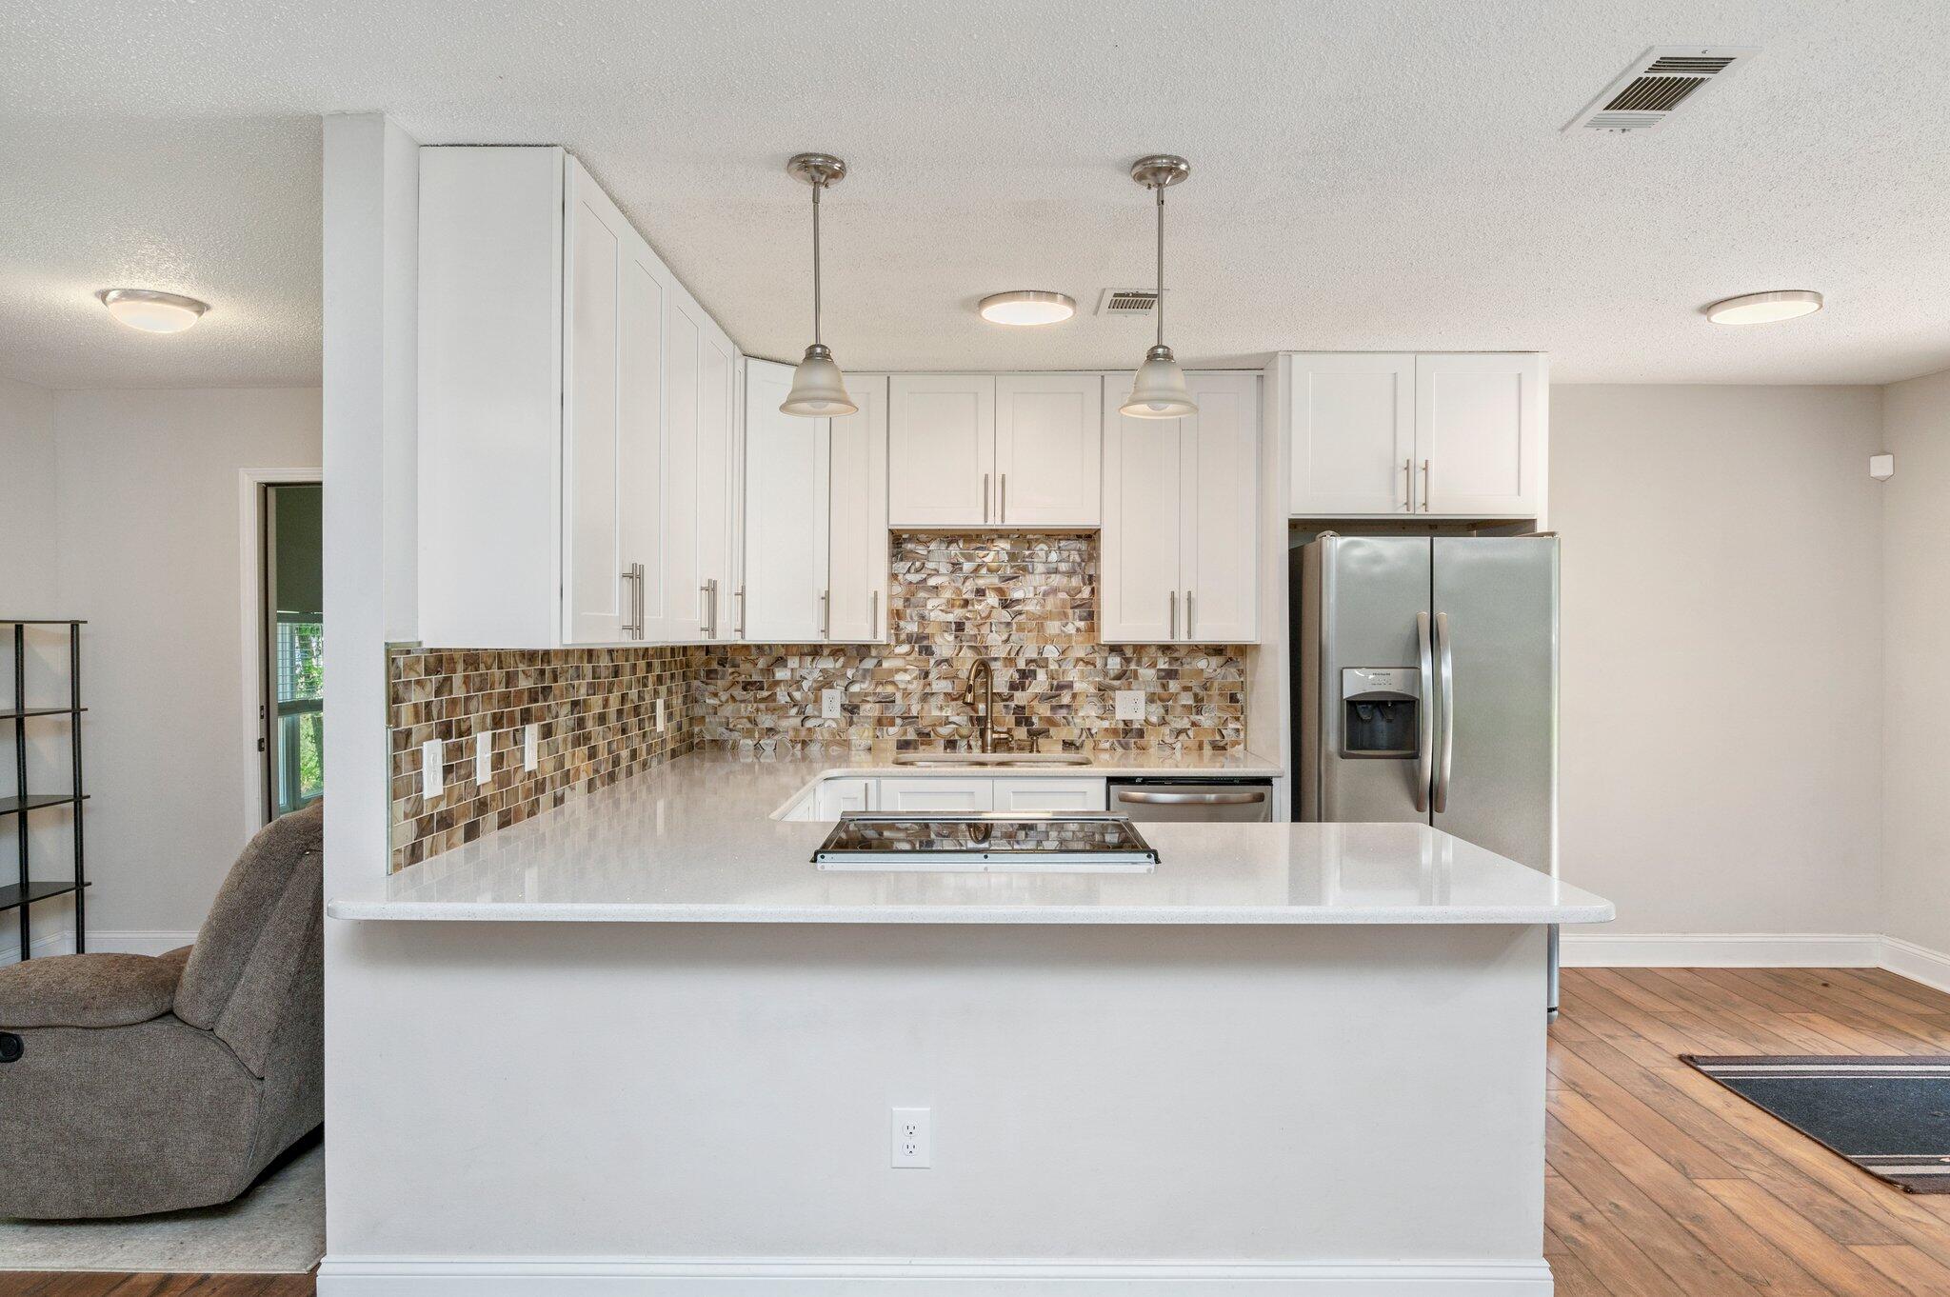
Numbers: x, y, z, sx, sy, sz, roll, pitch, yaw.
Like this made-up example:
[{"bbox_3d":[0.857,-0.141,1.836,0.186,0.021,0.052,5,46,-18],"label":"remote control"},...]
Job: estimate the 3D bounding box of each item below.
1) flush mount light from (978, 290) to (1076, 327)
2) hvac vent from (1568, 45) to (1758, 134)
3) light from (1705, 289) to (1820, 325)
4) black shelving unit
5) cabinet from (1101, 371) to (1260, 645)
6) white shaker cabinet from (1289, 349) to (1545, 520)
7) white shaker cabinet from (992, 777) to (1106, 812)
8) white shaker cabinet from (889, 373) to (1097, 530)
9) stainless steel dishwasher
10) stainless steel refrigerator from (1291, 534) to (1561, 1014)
[{"bbox_3d":[0.163,-1.053,3.542,0.308,0.036,0.308,0,1,0],"label":"flush mount light"},{"bbox_3d":[1.289,-1.046,2.159,0.190,0.018,0.345,0,1,0],"label":"hvac vent"},{"bbox_3d":[2.443,-1.052,3.515,0.300,0.035,0.300,0,1,0],"label":"light"},{"bbox_3d":[-3.685,0.627,4.269,0.290,1.455,0.590,0,1,0],"label":"black shelving unit"},{"bbox_3d":[0.805,-0.548,4.593,0.620,1.062,0.360,0,1,0],"label":"cabinet"},{"bbox_3d":[1.613,-0.778,4.477,0.964,0.615,0.629,0,1,0],"label":"white shaker cabinet"},{"bbox_3d":[0.277,0.900,4.503,0.419,0.846,0.619,0,1,0],"label":"white shaker cabinet"},{"bbox_3d":[0.082,-0.783,4.635,0.838,0.610,0.324,0,1,0],"label":"white shaker cabinet"},{"bbox_3d":[0.797,0.916,4.471,0.612,0.870,0.630,0,1,0],"label":"stainless steel dishwasher"},{"bbox_3d":[1.629,0.473,4.348,0.838,1.765,0.830,0,1,0],"label":"stainless steel refrigerator"}]

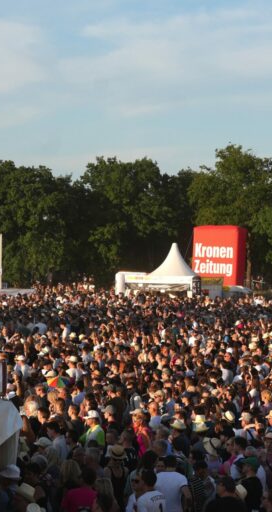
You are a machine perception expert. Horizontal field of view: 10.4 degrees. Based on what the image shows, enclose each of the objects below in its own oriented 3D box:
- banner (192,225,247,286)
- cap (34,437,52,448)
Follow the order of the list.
[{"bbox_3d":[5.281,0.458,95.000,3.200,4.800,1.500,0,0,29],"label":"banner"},{"bbox_3d":[-1.301,2.623,21.000,0.260,0.140,0.180,0,0,-14],"label":"cap"}]

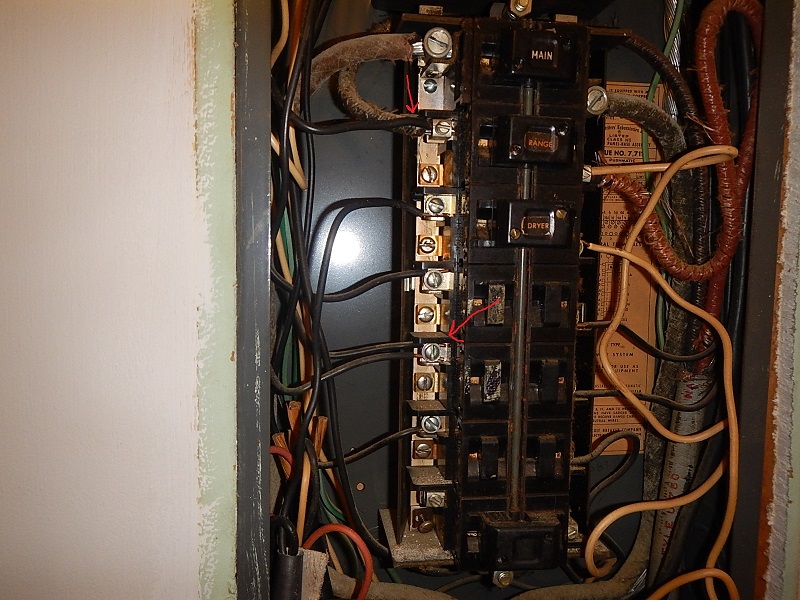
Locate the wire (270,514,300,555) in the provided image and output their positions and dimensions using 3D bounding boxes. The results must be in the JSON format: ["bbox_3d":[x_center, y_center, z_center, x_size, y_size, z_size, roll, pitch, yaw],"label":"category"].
[{"bbox_3d":[-0.066,0.135,0.373,0.017,0.023,0.016,1,3,-4],"label":"wire"}]

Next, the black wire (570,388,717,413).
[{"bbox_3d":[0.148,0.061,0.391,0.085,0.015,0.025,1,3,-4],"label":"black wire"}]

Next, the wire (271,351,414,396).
[{"bbox_3d":[-0.034,0.043,0.377,0.082,0.027,0.028,1,3,-4],"label":"wire"}]

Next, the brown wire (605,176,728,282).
[{"bbox_3d":[0.157,-0.042,0.381,0.070,0.064,0.032,1,3,-4],"label":"brown wire"}]

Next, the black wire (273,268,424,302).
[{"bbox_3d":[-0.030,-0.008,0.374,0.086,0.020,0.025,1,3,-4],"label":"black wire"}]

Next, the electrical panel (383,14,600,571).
[{"bbox_3d":[0.062,-0.004,0.457,0.140,0.356,0.078,1,3,-5],"label":"electrical panel"}]

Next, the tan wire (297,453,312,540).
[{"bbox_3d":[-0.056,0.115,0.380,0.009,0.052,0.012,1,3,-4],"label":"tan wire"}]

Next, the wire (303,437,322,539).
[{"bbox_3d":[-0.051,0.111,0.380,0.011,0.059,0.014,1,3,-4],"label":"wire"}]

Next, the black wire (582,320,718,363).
[{"bbox_3d":[0.149,0.025,0.389,0.081,0.025,0.030,1,3,-4],"label":"black wire"}]

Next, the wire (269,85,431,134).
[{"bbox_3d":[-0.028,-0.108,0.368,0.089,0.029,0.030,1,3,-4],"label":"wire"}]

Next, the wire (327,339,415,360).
[{"bbox_3d":[-0.017,0.029,0.378,0.049,0.012,0.014,1,3,-4],"label":"wire"}]

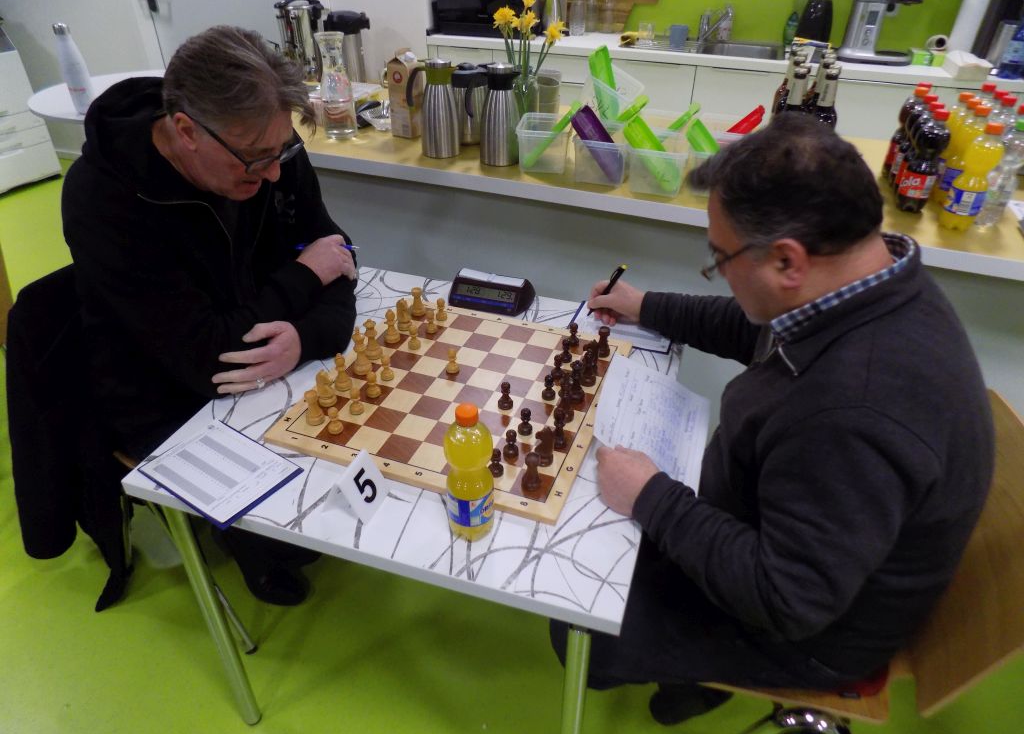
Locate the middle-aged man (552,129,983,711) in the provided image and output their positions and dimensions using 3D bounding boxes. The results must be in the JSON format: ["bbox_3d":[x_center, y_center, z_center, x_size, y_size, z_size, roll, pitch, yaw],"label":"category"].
[{"bbox_3d":[0.377,0.225,1.214,0.680,1.300,0.660,9,35,12],"label":"middle-aged man"}]

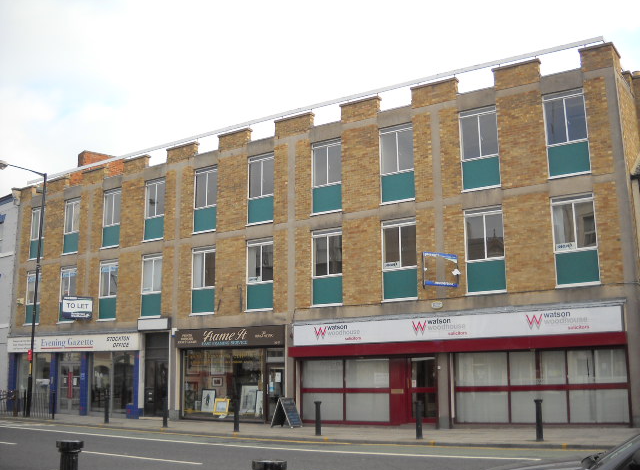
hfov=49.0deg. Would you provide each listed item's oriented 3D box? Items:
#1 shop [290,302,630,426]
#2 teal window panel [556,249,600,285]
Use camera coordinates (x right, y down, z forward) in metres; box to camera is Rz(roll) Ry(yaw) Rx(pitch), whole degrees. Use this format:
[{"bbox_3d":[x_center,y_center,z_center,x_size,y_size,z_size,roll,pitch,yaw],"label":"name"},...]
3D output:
[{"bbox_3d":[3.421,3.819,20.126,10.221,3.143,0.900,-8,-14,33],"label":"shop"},{"bbox_3d":[7.048,0.912,19.221,1.181,0.905,0.050,-8,-14,32],"label":"teal window panel"}]

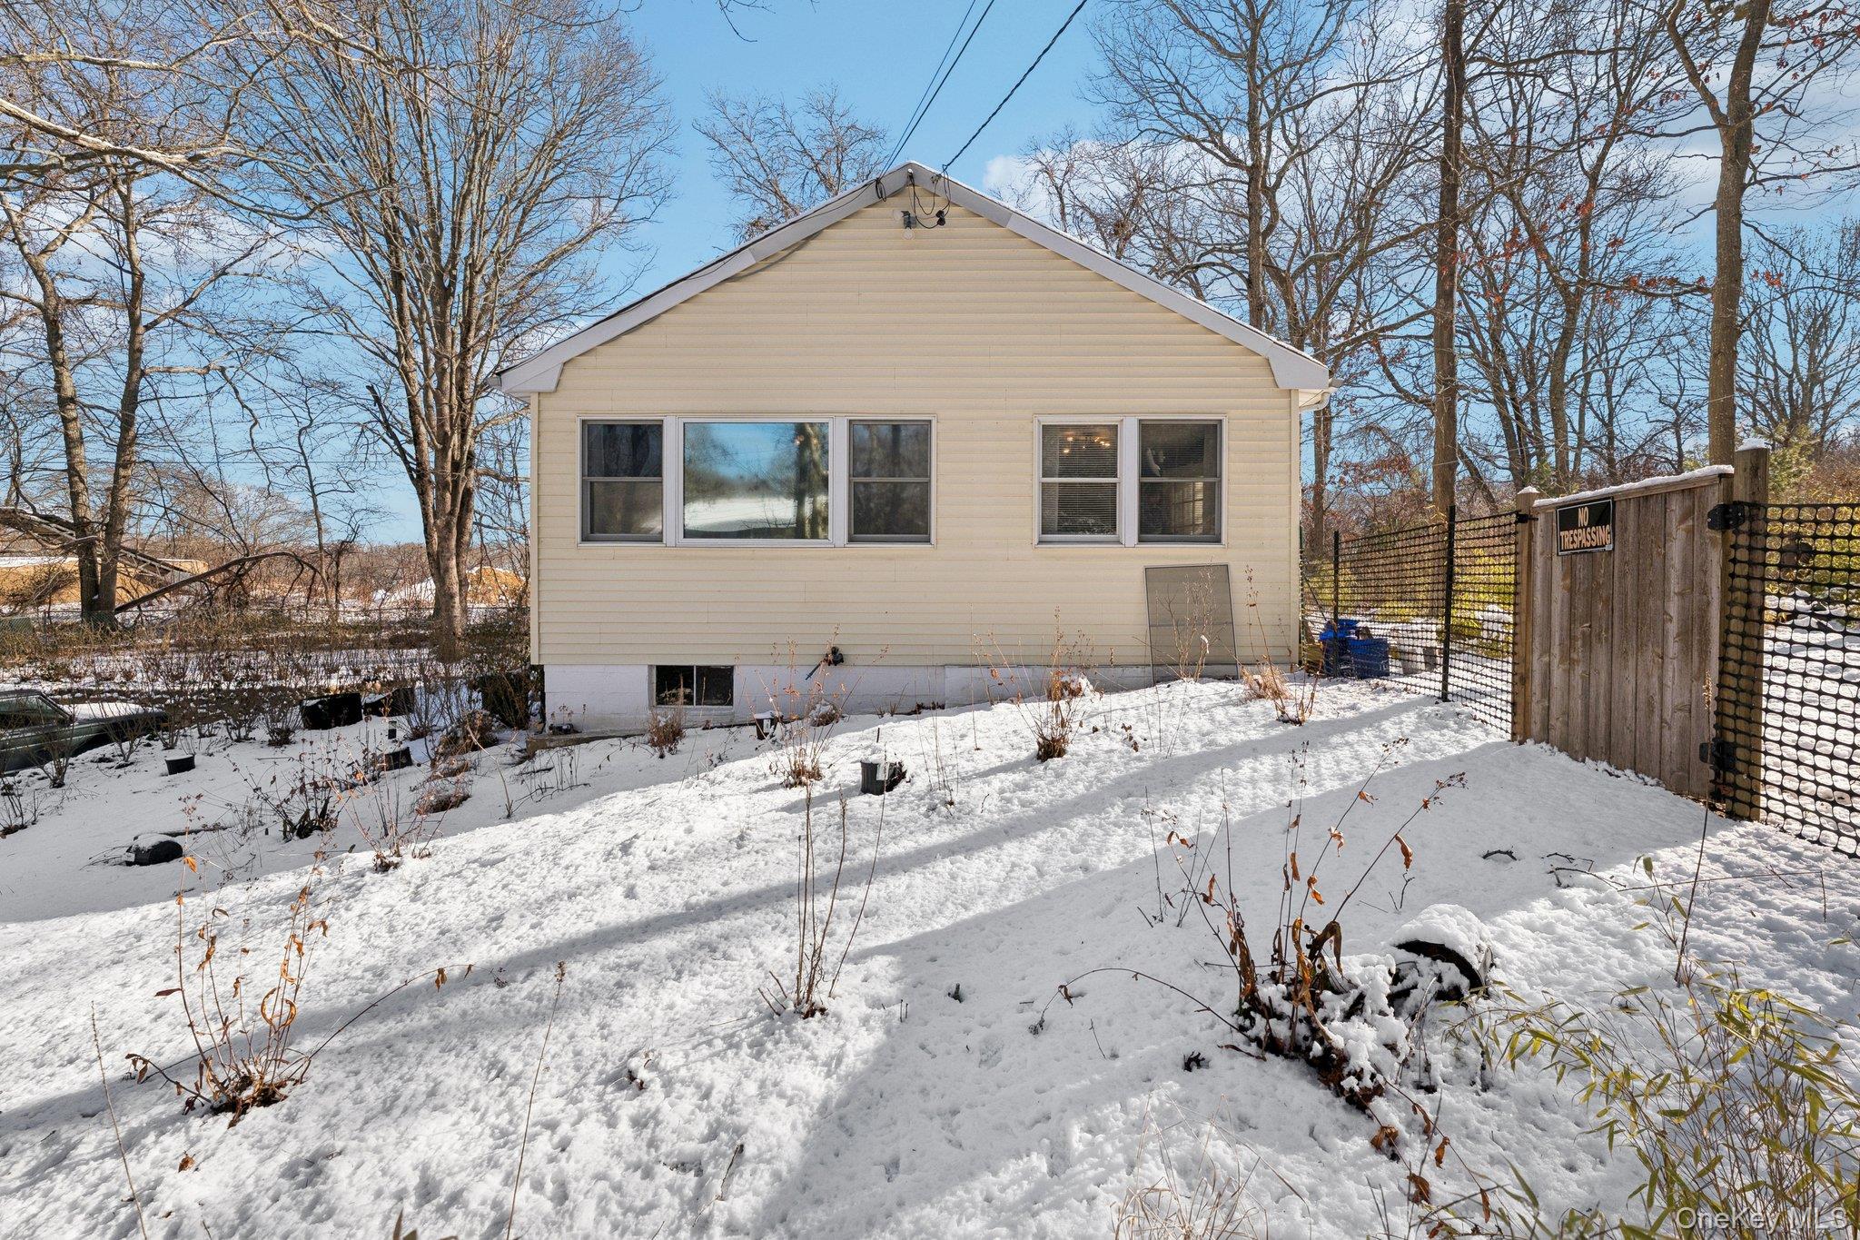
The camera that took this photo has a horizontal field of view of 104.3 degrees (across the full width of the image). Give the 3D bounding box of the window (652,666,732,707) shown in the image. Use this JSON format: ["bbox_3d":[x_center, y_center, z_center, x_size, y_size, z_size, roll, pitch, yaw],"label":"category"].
[{"bbox_3d":[-2.285,0.655,7.070,0.790,0.415,0.100,0,0,1],"label":"window"}]

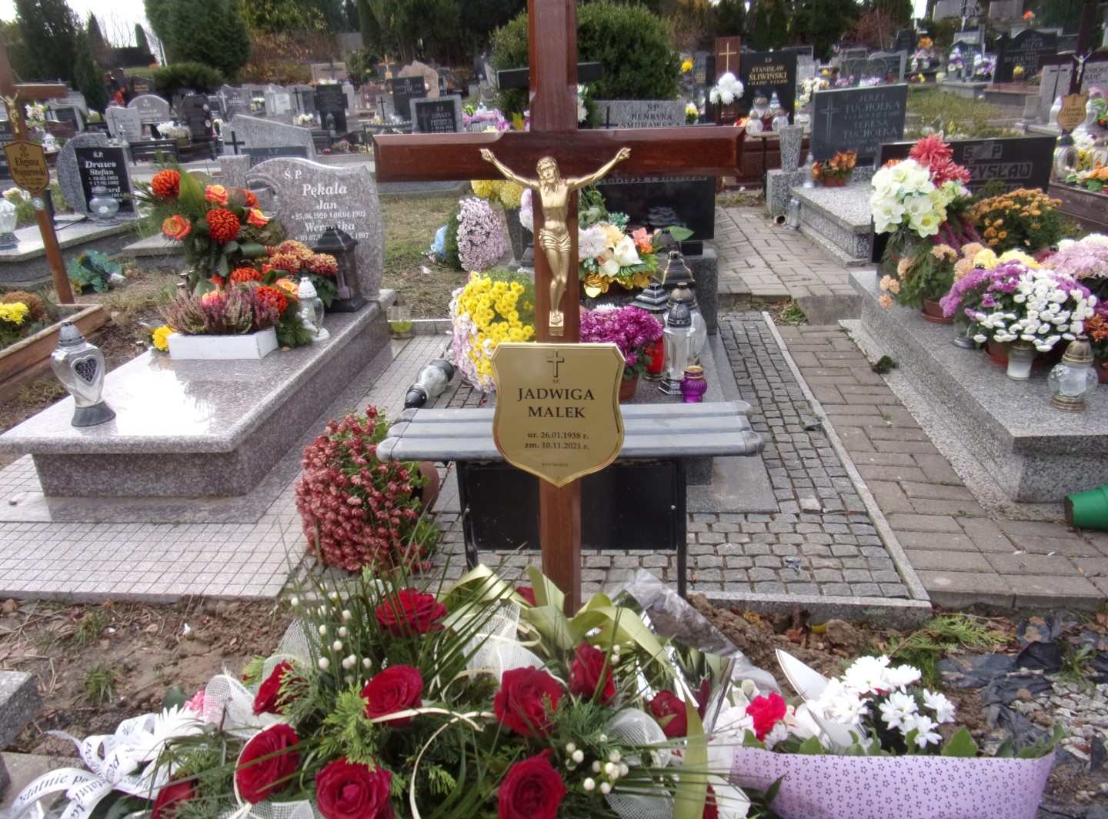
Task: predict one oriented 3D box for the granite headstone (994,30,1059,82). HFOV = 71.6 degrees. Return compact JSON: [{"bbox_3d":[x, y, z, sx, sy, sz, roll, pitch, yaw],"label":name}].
[{"bbox_3d":[6.946,-5.201,11.300,0.800,0.660,0.110,0,20,6],"label":"granite headstone"}]

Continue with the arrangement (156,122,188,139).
[{"bbox_3d":[-6.474,-4.714,13.014,0.480,0.290,0.400,0,23,5],"label":"arrangement"}]

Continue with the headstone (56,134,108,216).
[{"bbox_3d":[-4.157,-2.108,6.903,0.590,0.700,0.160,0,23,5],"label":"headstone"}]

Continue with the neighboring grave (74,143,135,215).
[{"bbox_3d":[-3.450,-1.762,5.900,0.390,0.500,0.070,0,20,6],"label":"neighboring grave"}]

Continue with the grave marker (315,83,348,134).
[{"bbox_3d":[-3.873,-5.222,13.350,0.540,0.810,0.150,0,23,5],"label":"grave marker"}]

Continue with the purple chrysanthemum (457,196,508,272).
[{"bbox_3d":[-0.460,-1.129,4.950,0.330,0.450,0.380,0,20,6],"label":"purple chrysanthemum"}]

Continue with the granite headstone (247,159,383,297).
[{"bbox_3d":[-1.252,-0.966,4.100,0.680,0.710,0.090,-1,21,6],"label":"granite headstone"}]

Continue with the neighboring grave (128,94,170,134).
[{"bbox_3d":[-7.888,-5.759,14.975,0.760,0.740,0.180,0,23,5],"label":"neighboring grave"}]

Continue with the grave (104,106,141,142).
[{"bbox_3d":[-8.128,-5.383,14.500,0.620,0.640,0.100,-1,21,6],"label":"grave"}]

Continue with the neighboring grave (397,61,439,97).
[{"bbox_3d":[-3.066,-7.473,17.500,0.920,0.860,0.200,-1,21,6],"label":"neighboring grave"}]

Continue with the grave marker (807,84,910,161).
[{"bbox_3d":[2.363,-2.216,5.950,0.660,0.540,0.090,1,20,8],"label":"grave marker"}]

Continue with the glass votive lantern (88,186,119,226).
[{"bbox_3d":[-3.571,-1.612,6.100,0.200,0.300,0.200,-1,21,6],"label":"glass votive lantern"}]

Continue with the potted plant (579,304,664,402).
[{"bbox_3d":[0.196,-0.192,2.577,0.360,0.310,0.340,0,23,5],"label":"potted plant"}]

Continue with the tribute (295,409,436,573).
[{"bbox_3d":[-0.517,0.220,2.130,0.390,0.420,0.420,-11,24,-37],"label":"tribute"}]

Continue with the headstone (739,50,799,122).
[{"bbox_3d":[2.333,-3.530,8.400,0.620,0.740,0.090,-1,21,6],"label":"headstone"}]

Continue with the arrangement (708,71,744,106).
[{"bbox_3d":[1.825,-3.386,8.100,0.360,0.330,0.300,0,20,6],"label":"arrangement"}]

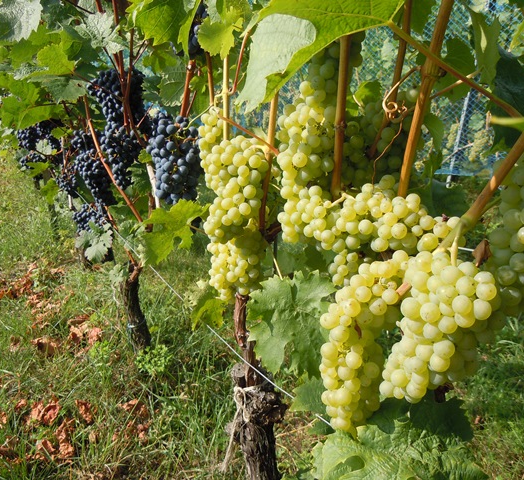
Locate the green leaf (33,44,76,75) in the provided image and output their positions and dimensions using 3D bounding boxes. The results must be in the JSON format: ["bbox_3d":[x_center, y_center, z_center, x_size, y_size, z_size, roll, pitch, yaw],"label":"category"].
[{"bbox_3d":[-0.473,-0.411,1.270,0.095,0.068,0.050,-7,22,-18],"label":"green leaf"}]

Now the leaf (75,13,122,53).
[{"bbox_3d":[-0.430,-0.543,1.460,0.120,0.110,0.060,0,23,0],"label":"leaf"}]

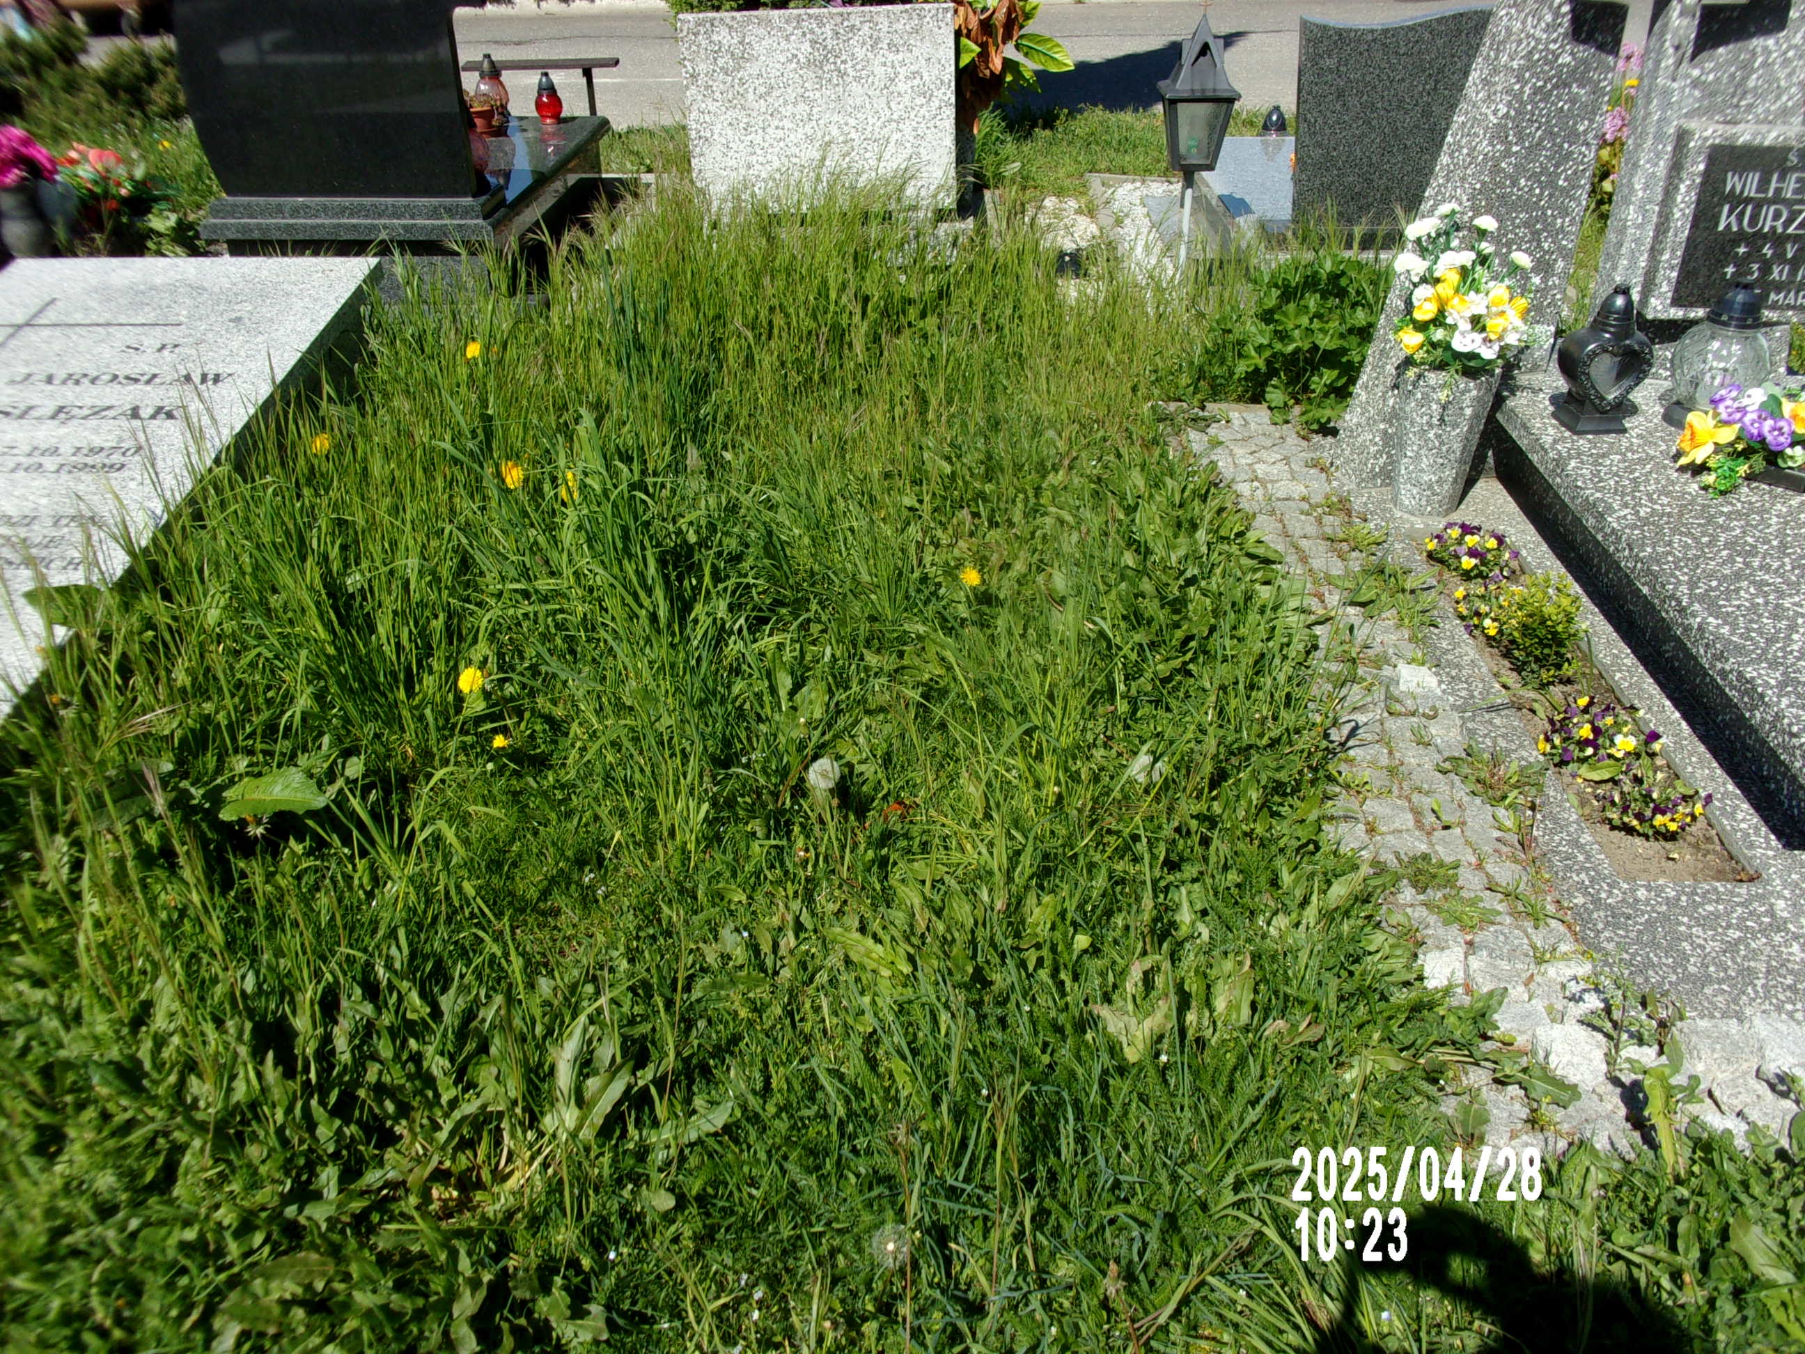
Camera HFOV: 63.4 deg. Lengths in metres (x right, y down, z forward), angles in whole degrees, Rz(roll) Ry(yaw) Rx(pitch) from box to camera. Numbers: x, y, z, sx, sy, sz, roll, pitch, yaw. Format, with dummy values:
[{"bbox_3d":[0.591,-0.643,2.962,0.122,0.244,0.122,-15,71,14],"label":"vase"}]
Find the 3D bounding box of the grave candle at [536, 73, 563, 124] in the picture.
[{"bbox_3d":[-1.484,-2.422,6.095,0.108,0.200,0.108,0,32,0],"label":"grave candle"}]

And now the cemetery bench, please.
[{"bbox_3d":[-1.647,-2.608,6.729,0.700,0.415,0.200,-3,32,-5],"label":"cemetery bench"}]

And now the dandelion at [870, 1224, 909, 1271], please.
[{"bbox_3d":[-0.014,0.630,1.613,0.041,0.045,0.041,0,32,0],"label":"dandelion"}]

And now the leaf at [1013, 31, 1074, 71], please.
[{"bbox_3d":[0.516,-2.290,5.340,0.240,0.125,0.045,30,-6,0],"label":"leaf"}]

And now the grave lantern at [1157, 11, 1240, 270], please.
[{"bbox_3d":[0.873,-1.561,4.418,0.215,0.830,0.215,0,33,0],"label":"grave lantern"}]

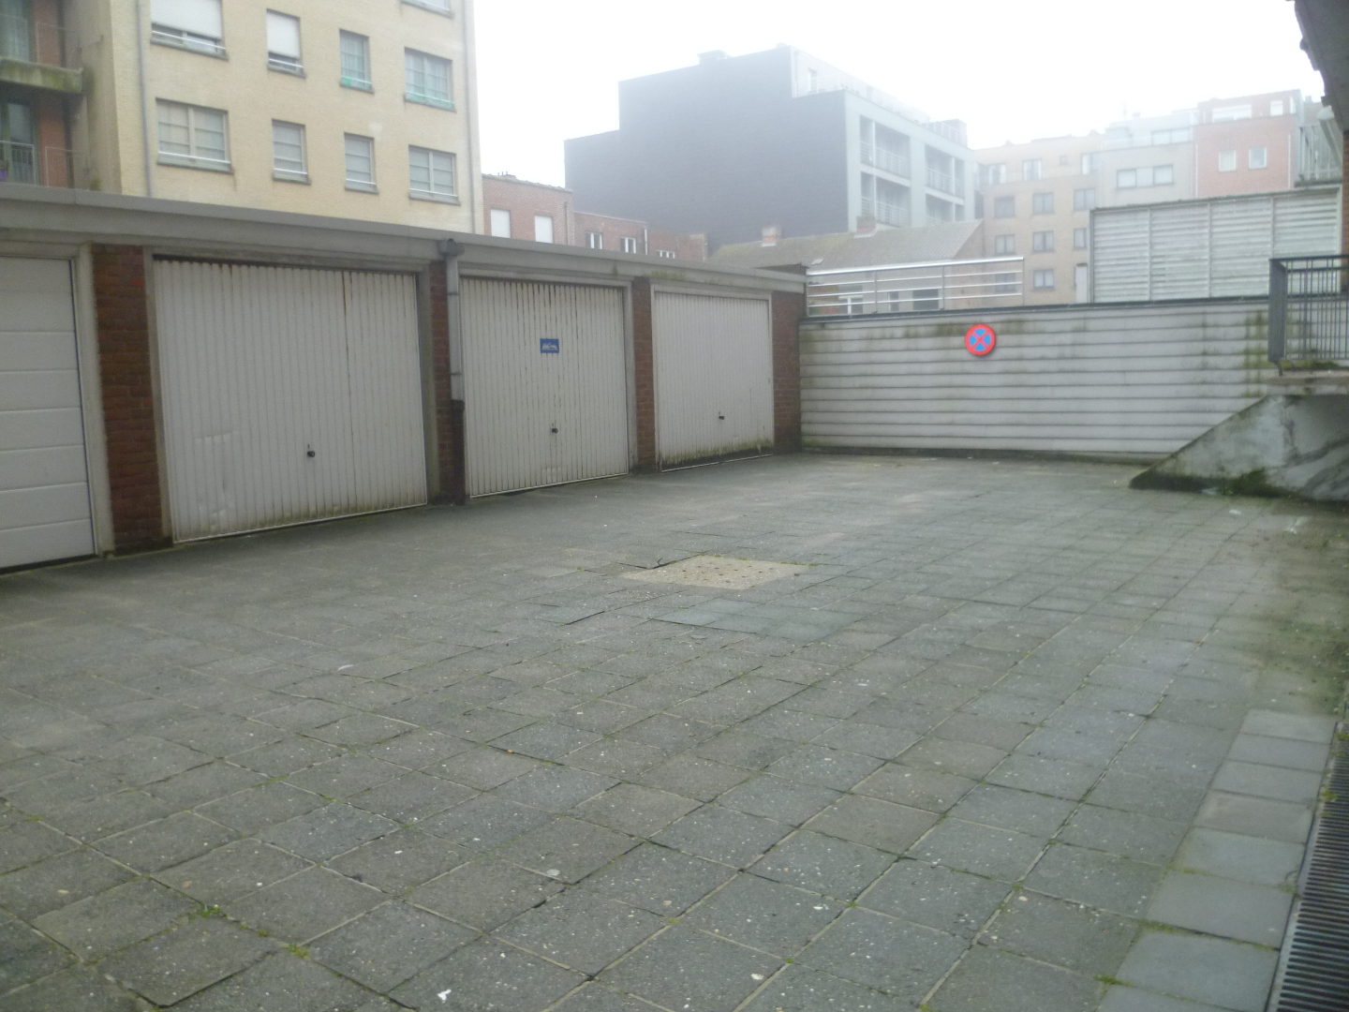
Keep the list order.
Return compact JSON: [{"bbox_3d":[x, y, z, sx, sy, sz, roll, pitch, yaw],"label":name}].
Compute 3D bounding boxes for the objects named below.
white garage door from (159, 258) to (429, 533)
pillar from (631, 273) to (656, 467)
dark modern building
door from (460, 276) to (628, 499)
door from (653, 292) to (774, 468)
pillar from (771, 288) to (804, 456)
[{"bbox_3d":[-3.020,-0.893,8.942,0.070,2.066,2.416,4,9,36],"label":"white garage door"},{"bbox_3d":[-0.437,-1.484,12.550,0.320,2.248,0.380,4,9,36],"label":"pillar"},{"bbox_3d":[6.330,-16.681,68.729,19.000,18.100,17.300,4,9,36],"label":"dark modern building"},{"bbox_3d":[-1.271,-1.246,11.286,0.070,2.057,2.399,4,9,36],"label":"door"},{"bbox_3d":[0.538,-1.575,13.714,0.070,2.080,2.506,4,9,36],"label":"door"},{"bbox_3d":[1.459,-1.837,15.094,0.320,2.224,0.667,4,9,36],"label":"pillar"}]

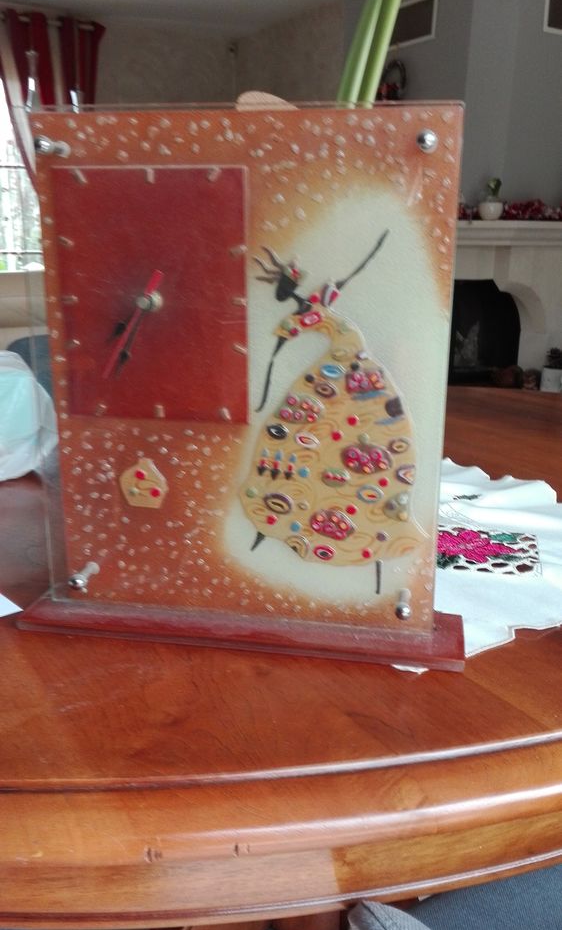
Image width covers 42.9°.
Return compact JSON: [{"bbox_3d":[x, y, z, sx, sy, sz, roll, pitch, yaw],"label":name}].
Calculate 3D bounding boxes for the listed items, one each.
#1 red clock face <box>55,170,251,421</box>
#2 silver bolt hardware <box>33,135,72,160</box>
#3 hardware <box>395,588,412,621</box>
[{"bbox_3d":[-0.088,-0.112,0.483,0.133,0.168,0.010,3,16,9],"label":"red clock face"},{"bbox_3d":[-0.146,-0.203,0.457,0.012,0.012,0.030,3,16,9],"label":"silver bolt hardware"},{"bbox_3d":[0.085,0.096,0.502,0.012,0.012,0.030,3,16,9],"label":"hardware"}]

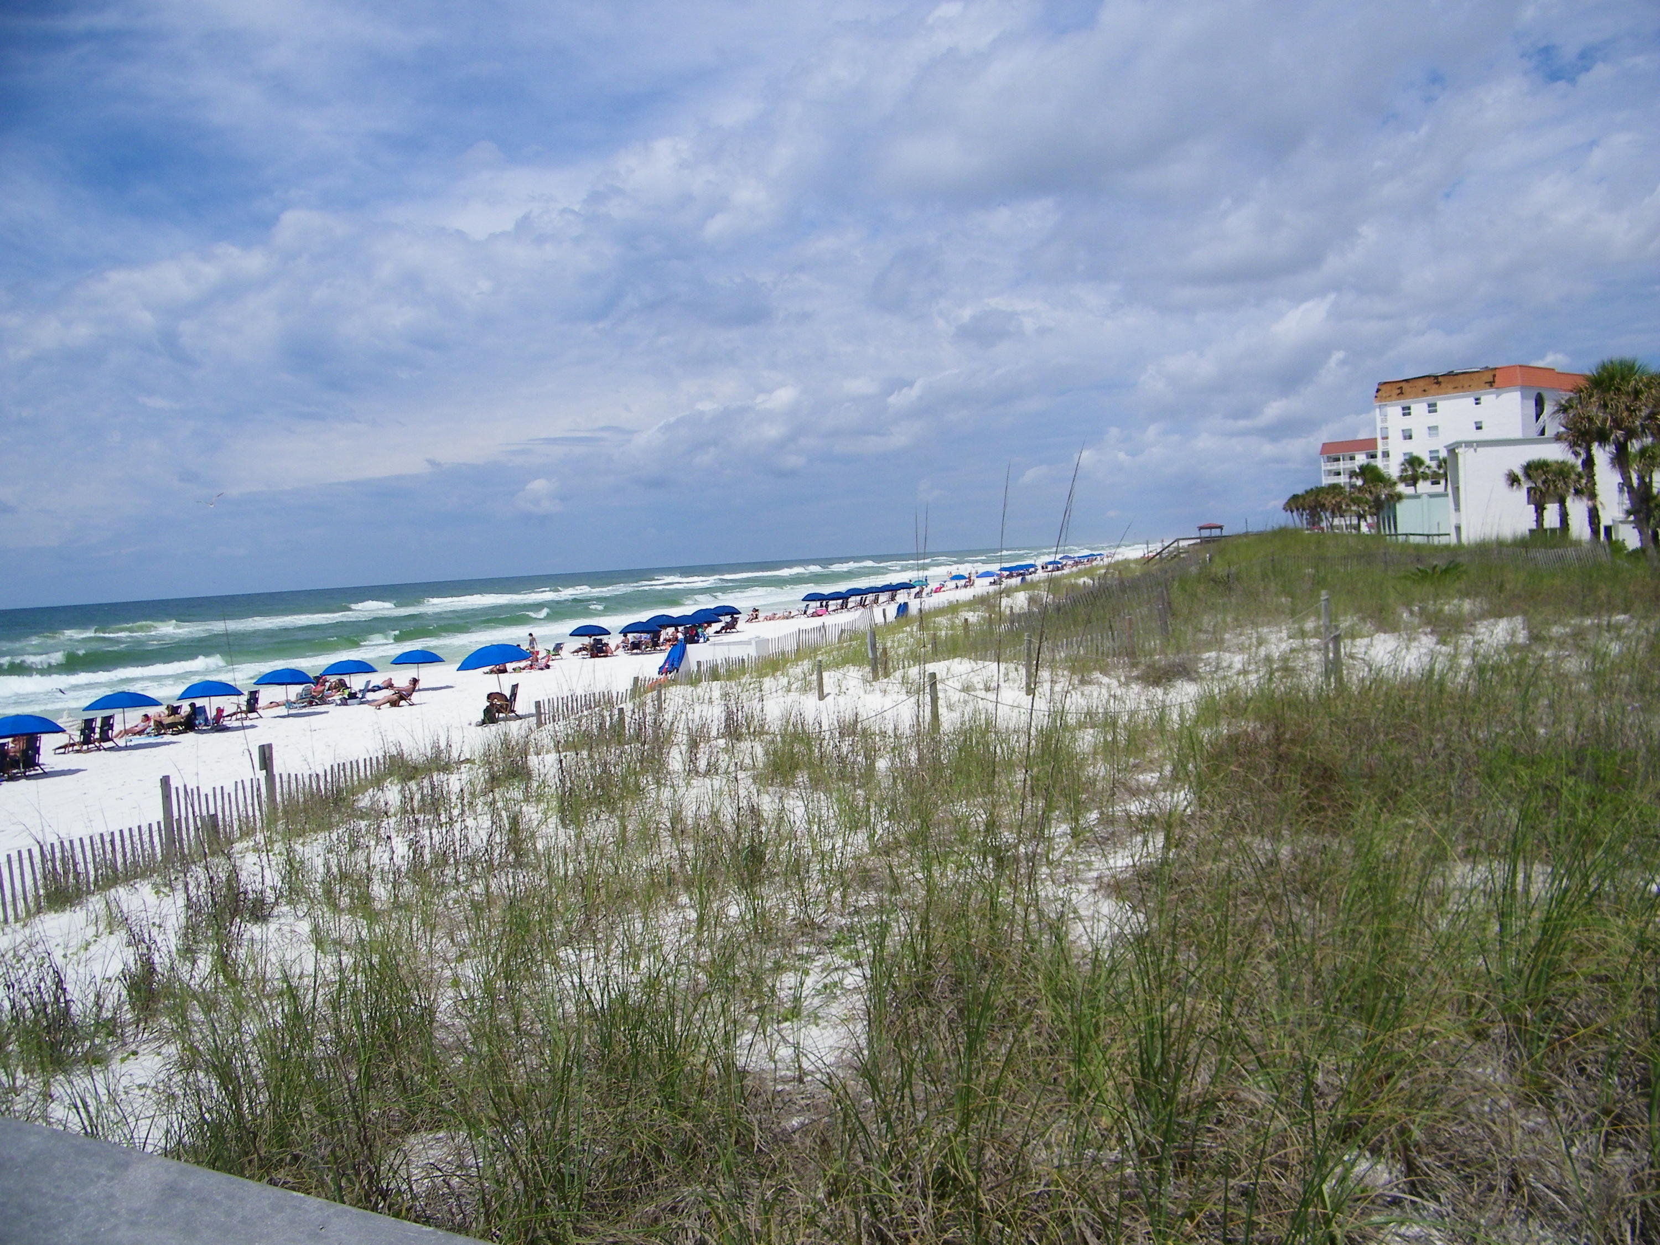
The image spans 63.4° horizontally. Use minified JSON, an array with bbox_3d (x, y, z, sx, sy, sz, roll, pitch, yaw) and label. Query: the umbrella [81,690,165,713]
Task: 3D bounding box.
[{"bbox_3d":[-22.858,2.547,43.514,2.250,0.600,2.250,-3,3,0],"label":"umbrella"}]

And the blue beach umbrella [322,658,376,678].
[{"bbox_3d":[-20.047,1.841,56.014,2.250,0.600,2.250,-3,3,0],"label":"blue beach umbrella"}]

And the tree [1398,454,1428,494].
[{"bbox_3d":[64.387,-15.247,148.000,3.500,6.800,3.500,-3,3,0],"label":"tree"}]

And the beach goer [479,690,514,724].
[{"bbox_3d":[-9.308,2.380,37.500,0.850,0.920,0.550,-3,3,9],"label":"beach goer"}]

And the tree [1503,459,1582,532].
[{"bbox_3d":[46.801,-7.948,88.000,4.500,5.600,4.500,-3,3,0],"label":"tree"}]

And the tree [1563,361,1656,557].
[{"bbox_3d":[36.754,-7.558,63.000,4.200,9.500,4.200,-3,3,0],"label":"tree"}]

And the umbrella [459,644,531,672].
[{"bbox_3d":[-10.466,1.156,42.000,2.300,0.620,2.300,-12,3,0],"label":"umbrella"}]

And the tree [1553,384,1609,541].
[{"bbox_3d":[40.586,-8.299,72.000,3.500,8.900,3.500,-3,3,0],"label":"tree"}]

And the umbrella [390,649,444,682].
[{"bbox_3d":[-18.282,2.058,59.540,2.250,1.650,2.250,-3,3,0],"label":"umbrella"}]

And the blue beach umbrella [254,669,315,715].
[{"bbox_3d":[-20.608,2.646,51.043,2.250,1.800,2.250,-3,3,0],"label":"blue beach umbrella"}]

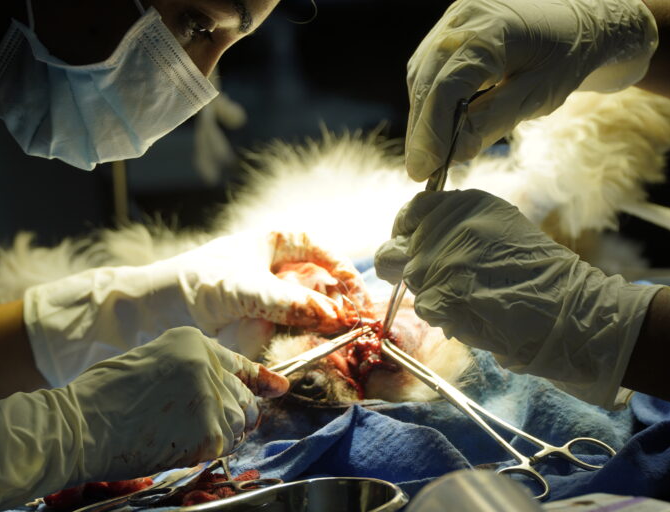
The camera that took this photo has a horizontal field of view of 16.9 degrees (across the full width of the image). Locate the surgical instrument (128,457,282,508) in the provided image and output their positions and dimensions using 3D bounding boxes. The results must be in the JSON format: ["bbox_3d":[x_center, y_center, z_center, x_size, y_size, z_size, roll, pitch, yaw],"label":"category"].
[{"bbox_3d":[-0.076,0.137,1.420,0.095,0.022,0.140,0,10,2],"label":"surgical instrument"}]

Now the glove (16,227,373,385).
[{"bbox_3d":[-0.094,0.035,1.560,0.225,0.080,0.105,-8,11,10],"label":"glove"}]

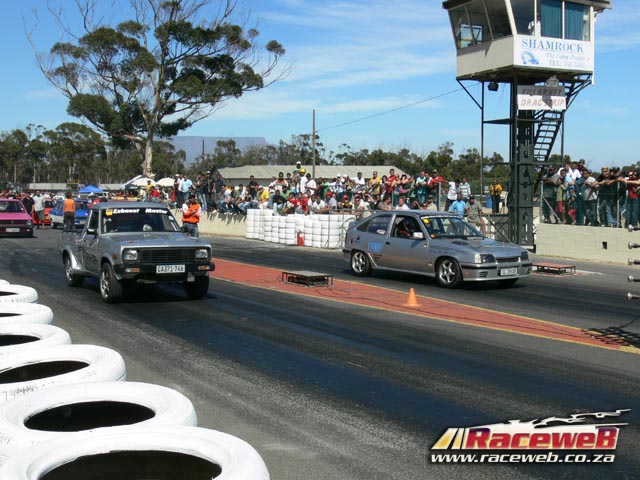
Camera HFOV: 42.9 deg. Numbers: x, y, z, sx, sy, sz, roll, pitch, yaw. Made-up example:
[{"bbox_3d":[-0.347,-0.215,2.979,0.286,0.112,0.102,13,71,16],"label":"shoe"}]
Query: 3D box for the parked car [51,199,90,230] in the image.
[{"bbox_3d":[-12.081,-1.228,39.500,1.620,1.400,3.850,-1,3,-27],"label":"parked car"}]

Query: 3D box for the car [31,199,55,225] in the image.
[{"bbox_3d":[-14.628,-1.437,42.500,1.630,1.400,3.900,-1,3,-25],"label":"car"}]

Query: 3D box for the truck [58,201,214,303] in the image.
[{"bbox_3d":[-3.044,0.129,13.131,1.490,1.410,3.890,-1,3,-29],"label":"truck"}]

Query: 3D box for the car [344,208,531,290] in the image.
[{"bbox_3d":[2.263,0.114,16.290,1.680,1.380,4.000,-2,3,-36],"label":"car"}]

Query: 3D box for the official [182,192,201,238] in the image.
[{"bbox_3d":[-3.797,-0.453,24.000,0.560,1.760,0.380,-1,3,-21],"label":"official"}]

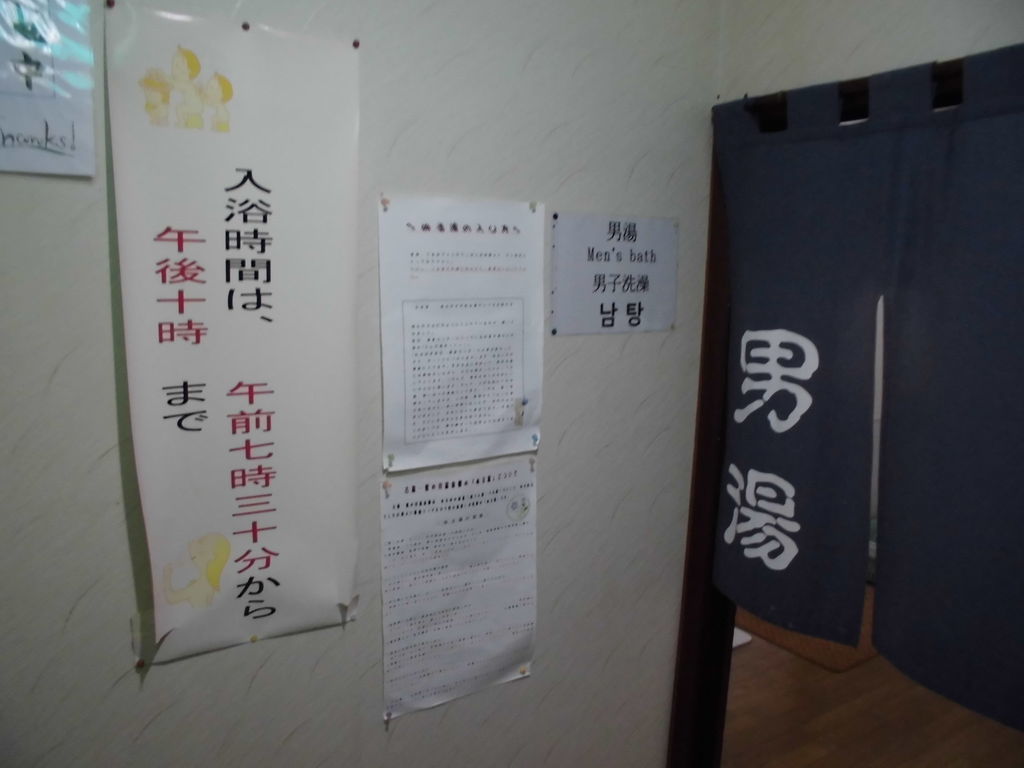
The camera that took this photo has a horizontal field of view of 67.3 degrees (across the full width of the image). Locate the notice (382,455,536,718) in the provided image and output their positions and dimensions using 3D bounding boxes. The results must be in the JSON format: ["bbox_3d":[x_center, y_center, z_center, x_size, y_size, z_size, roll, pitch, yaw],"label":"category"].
[{"bbox_3d":[-0.082,0.347,1.326,0.295,0.424,0.010,-4,12,-31],"label":"notice"}]

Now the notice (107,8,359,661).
[{"bbox_3d":[-0.364,-0.041,1.071,0.318,0.870,0.020,-4,12,-31],"label":"notice"}]

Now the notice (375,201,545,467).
[{"bbox_3d":[-0.073,-0.077,1.249,0.295,0.422,0.010,-4,12,-31],"label":"notice"}]

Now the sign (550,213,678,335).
[{"bbox_3d":[0.193,-0.196,1.388,0.290,0.211,0.010,-4,12,-31],"label":"sign"}]

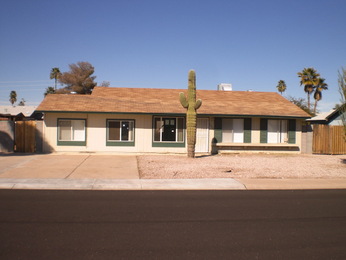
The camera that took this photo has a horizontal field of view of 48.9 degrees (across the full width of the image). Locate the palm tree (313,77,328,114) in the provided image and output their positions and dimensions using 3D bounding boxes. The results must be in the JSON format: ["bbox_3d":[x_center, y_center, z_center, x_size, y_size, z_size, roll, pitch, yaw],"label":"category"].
[{"bbox_3d":[20.359,-2.985,53.046,2.440,8.673,2.440,1,1,-8],"label":"palm tree"}]

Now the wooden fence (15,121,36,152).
[{"bbox_3d":[-8.297,0.403,21.426,1.183,1.763,0.070,1,1,-8],"label":"wooden fence"}]

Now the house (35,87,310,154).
[{"bbox_3d":[-0.294,-0.780,27.073,15.963,4.189,10.560,1,1,-8],"label":"house"}]

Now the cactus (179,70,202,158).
[{"bbox_3d":[0.913,-0.811,19.500,1.170,4.509,0.650,1,1,-8],"label":"cactus"}]

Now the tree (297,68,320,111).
[{"bbox_3d":[18.461,-3.541,52.052,3.078,9.747,3.078,1,1,-8],"label":"tree"}]

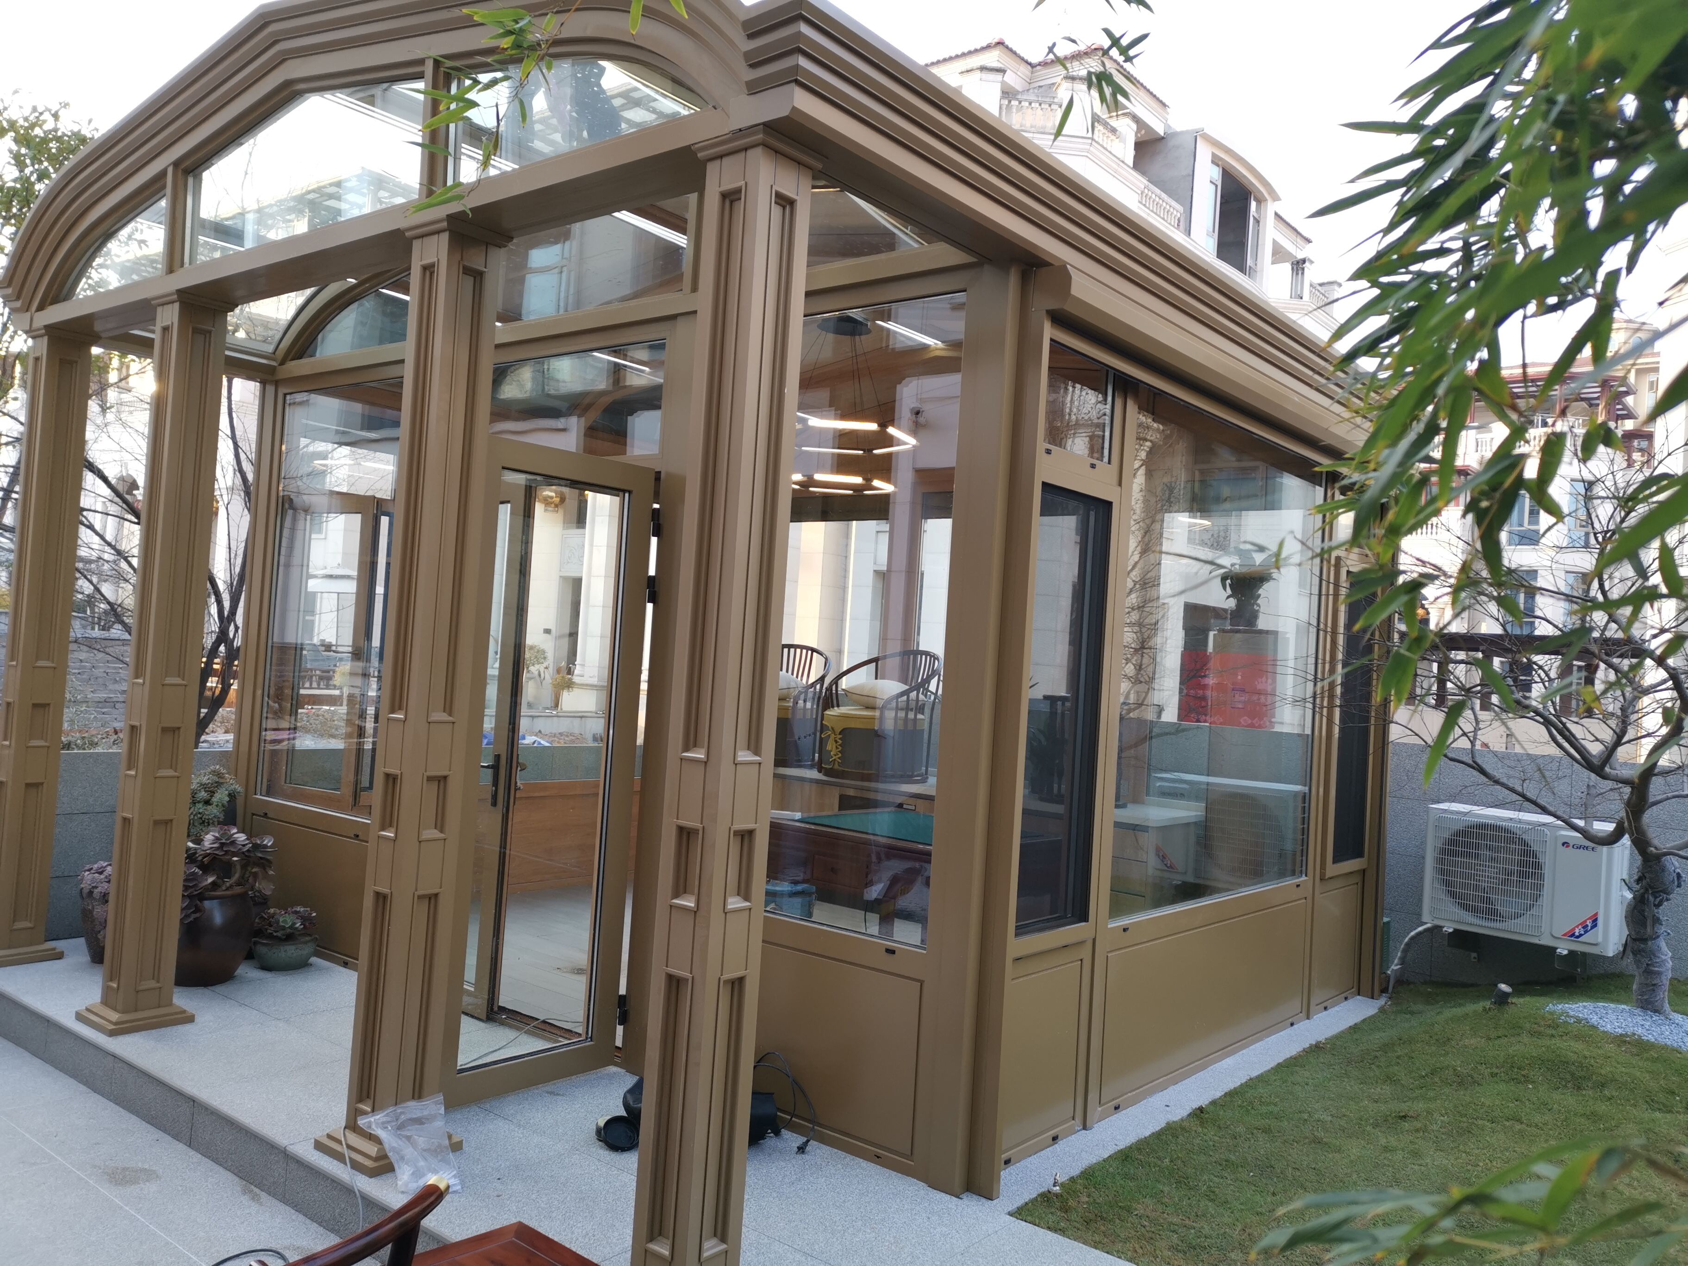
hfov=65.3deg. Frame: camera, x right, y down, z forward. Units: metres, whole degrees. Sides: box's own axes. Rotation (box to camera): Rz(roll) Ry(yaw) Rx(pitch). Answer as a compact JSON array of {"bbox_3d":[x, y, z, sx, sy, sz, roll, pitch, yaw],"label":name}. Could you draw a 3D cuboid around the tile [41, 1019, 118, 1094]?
[{"bbox_3d":[-2.616,1.460,4.526,0.533,0.133,0.030,2,-2,39],"label":"tile"}]

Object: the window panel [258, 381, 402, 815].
[{"bbox_3d":[-2.316,-0.162,5.973,1.080,1.930,0.060,2,-2,39],"label":"window panel"}]

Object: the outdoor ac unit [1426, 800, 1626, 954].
[{"bbox_3d":[3.291,1.177,6.358,0.840,0.576,0.345,2,-2,39],"label":"outdoor ac unit"}]

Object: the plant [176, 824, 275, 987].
[{"bbox_3d":[-2.599,1.103,5.418,0.460,0.626,0.460,2,-2,39],"label":"plant"}]

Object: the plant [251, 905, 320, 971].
[{"bbox_3d":[-2.410,1.302,5.682,0.270,0.266,0.270,2,-2,39],"label":"plant"}]

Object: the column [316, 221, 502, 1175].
[{"bbox_3d":[-1.199,0.161,3.759,0.295,2.599,0.295,2,-2,39],"label":"column"}]

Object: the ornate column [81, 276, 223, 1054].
[{"bbox_3d":[-2.473,0.106,4.788,0.291,2.599,0.291,2,-2,39],"label":"ornate column"}]

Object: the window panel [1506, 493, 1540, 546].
[{"bbox_3d":[23.751,-3.962,46.000,1.200,1.850,0.150,3,-2,22],"label":"window panel"}]

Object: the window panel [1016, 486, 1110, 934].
[{"bbox_3d":[0.676,0.240,4.089,0.060,1.361,0.475,2,-2,39],"label":"window panel"}]

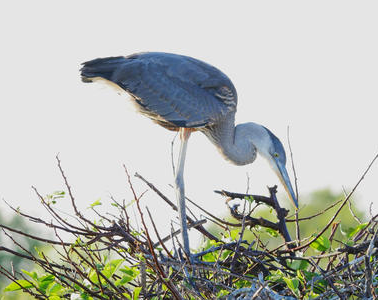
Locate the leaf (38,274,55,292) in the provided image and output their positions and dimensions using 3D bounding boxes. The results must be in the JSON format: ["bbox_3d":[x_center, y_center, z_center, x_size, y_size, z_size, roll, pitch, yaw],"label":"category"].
[{"bbox_3d":[-0.380,0.356,11.900,0.048,0.048,0.029,0,-3,0],"label":"leaf"}]

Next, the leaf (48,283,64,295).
[{"bbox_3d":[-0.356,0.370,11.900,0.043,0.032,0.030,0,-3,0],"label":"leaf"}]

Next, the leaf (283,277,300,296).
[{"bbox_3d":[0.271,0.361,11.800,0.042,0.053,0.029,0,-3,0],"label":"leaf"}]

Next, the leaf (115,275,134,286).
[{"bbox_3d":[-0.172,0.348,11.900,0.048,0.032,0.024,0,-3,0],"label":"leaf"}]

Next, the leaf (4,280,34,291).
[{"bbox_3d":[-0.455,0.362,11.900,0.080,0.027,0.040,0,-3,0],"label":"leaf"}]

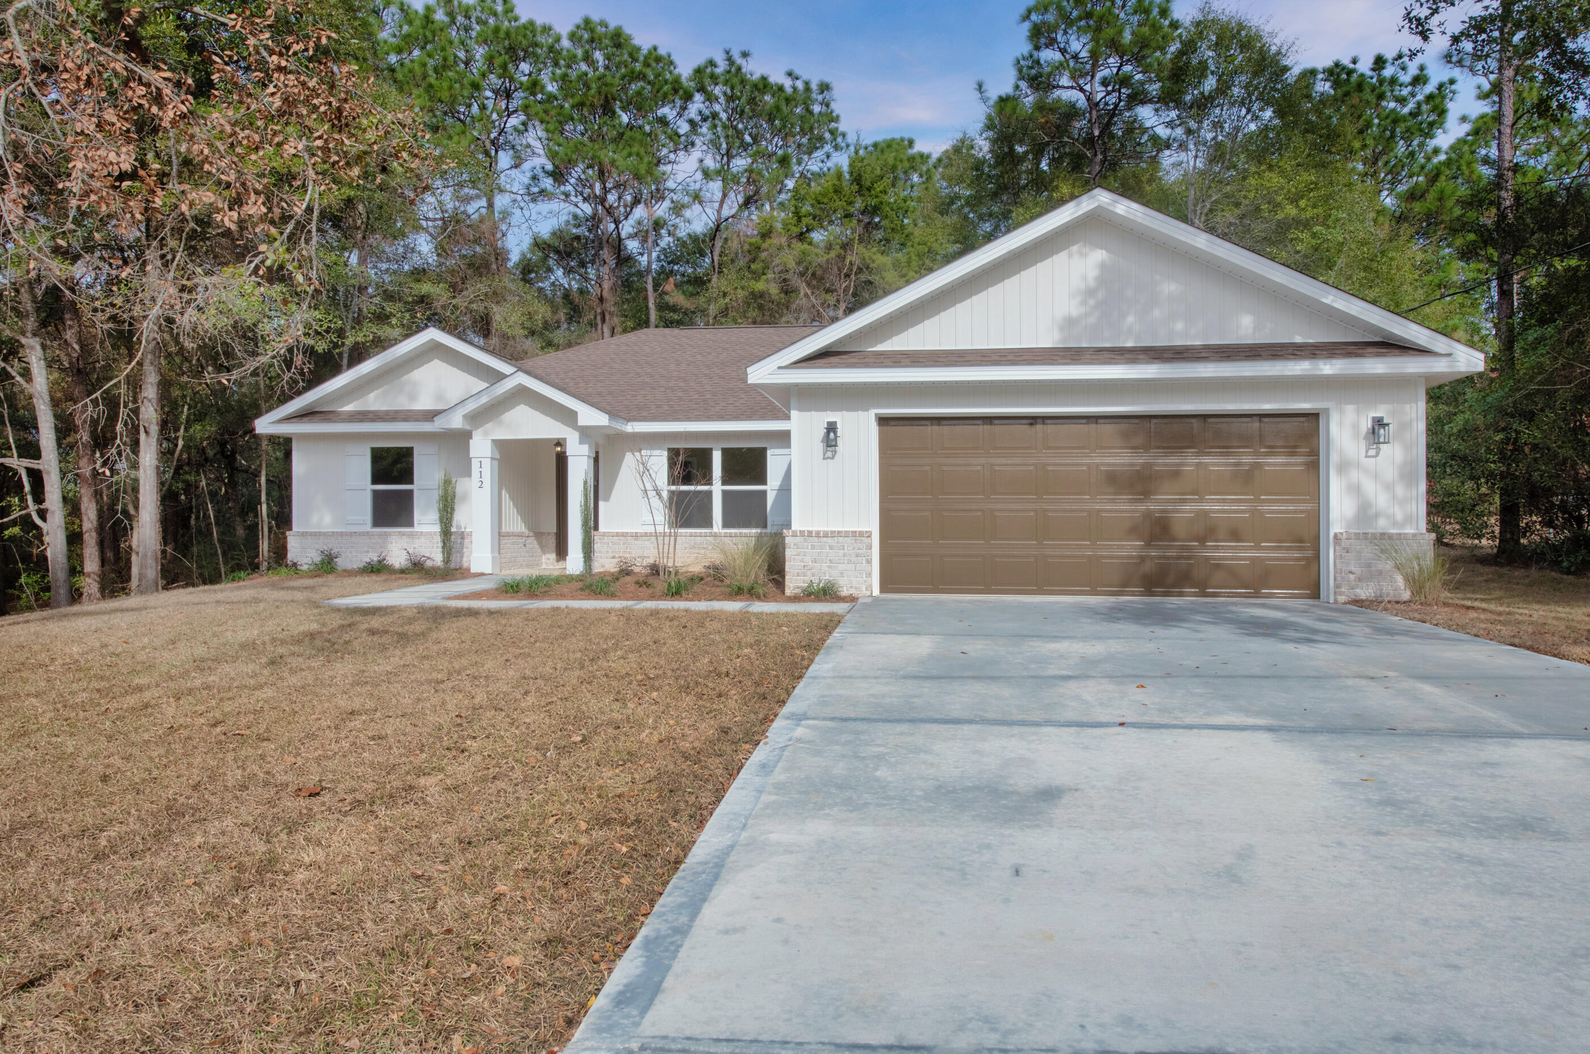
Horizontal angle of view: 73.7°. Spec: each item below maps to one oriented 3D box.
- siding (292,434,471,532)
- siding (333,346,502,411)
[{"bbox_3d":[-7.075,-0.794,18.529,3.692,1.700,0.120,0,0,8],"label":"siding"},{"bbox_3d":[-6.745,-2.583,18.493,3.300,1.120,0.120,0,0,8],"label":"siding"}]

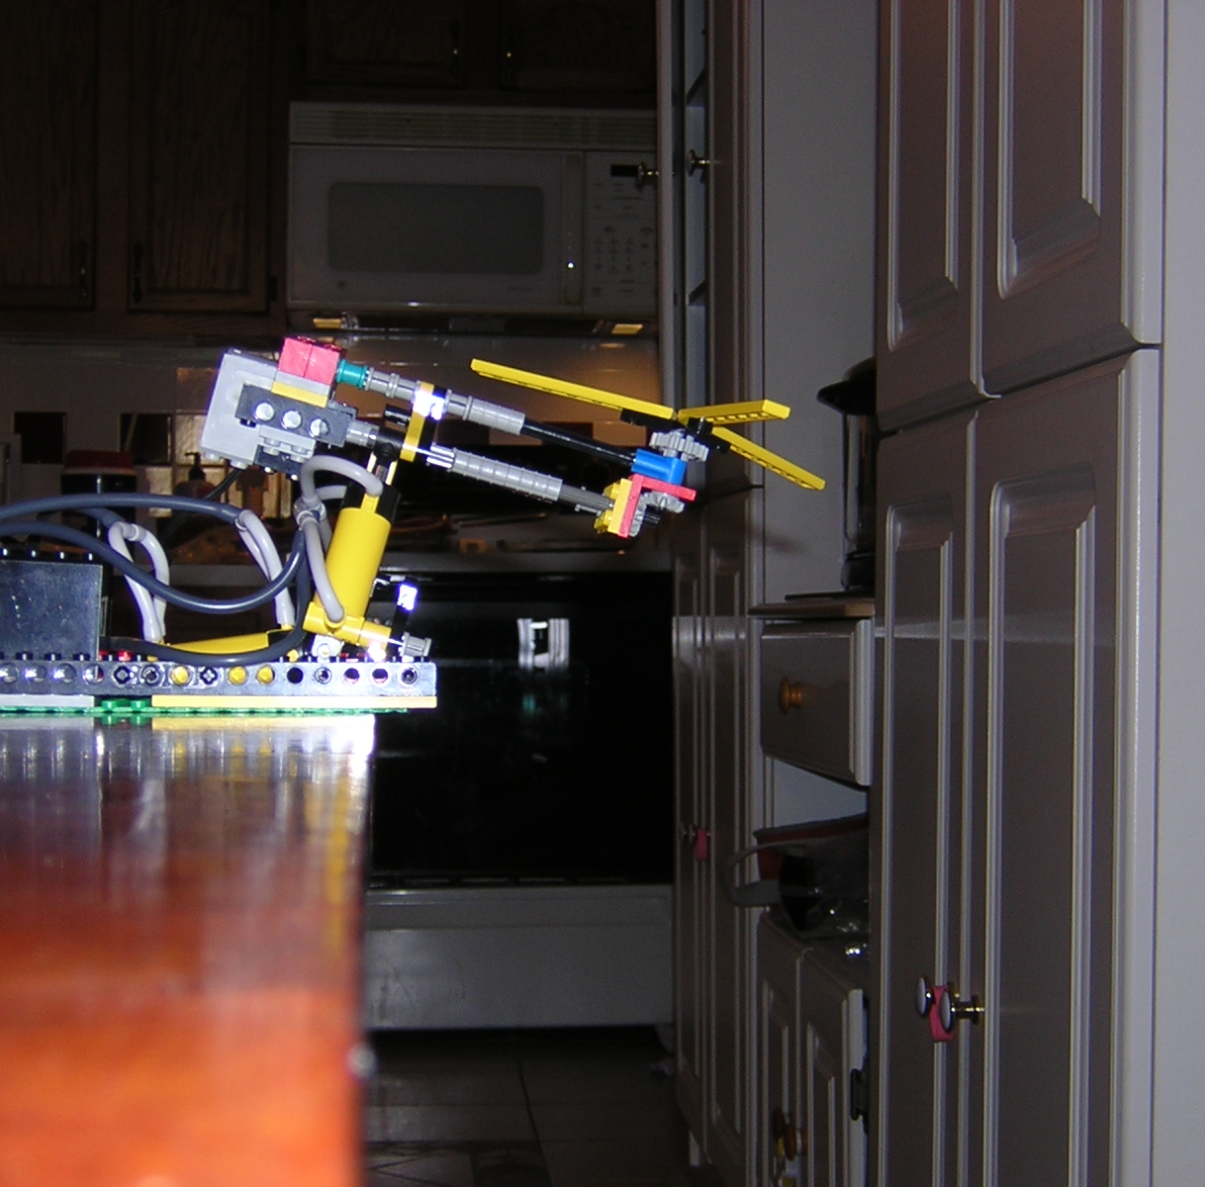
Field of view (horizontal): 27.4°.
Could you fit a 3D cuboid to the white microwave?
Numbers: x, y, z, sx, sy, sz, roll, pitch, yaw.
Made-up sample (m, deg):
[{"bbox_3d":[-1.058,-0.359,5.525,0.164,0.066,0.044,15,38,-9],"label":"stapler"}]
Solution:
[{"bbox_3d":[-0.259,-0.763,5.104,0.757,0.412,0.390,0,0,-5],"label":"white microwave"}]

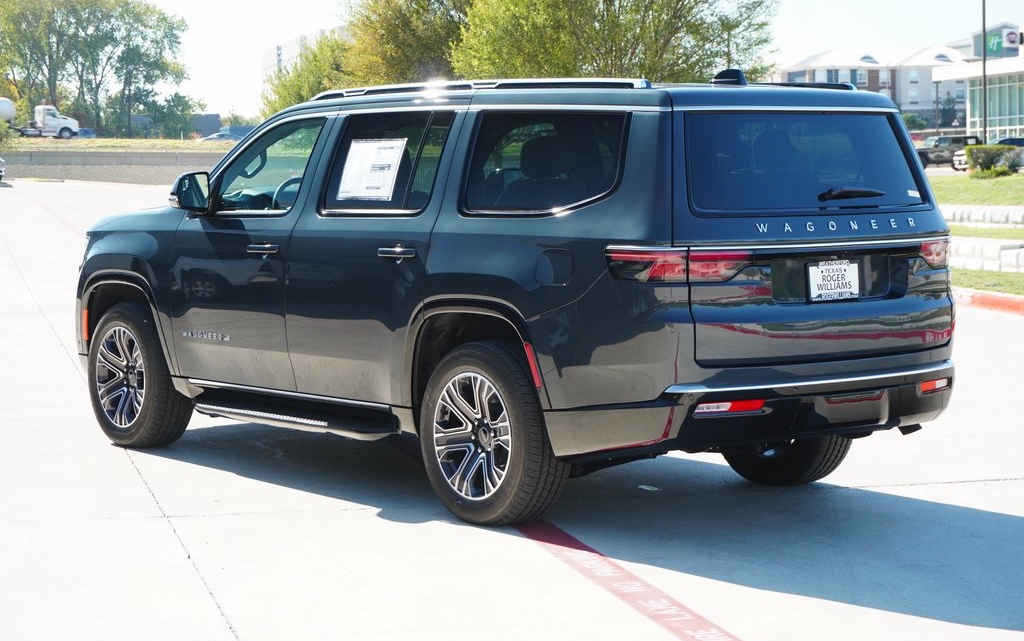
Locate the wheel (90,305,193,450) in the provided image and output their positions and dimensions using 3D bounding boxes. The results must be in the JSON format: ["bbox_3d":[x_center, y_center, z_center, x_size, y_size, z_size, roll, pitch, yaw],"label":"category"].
[{"bbox_3d":[-2.037,0.287,11.722,0.285,0.810,0.810,-4,6,-39],"label":"wheel"}]

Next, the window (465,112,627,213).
[{"bbox_3d":[0.132,-0.654,8.845,0.085,0.440,0.960,12,-4,-42],"label":"window"}]

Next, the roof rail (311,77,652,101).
[{"bbox_3d":[-0.214,-1.047,9.657,0.060,0.060,2.450,-4,6,-38],"label":"roof rail"}]

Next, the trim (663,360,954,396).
[{"bbox_3d":[1.343,0.227,8.781,1.760,0.050,0.220,-4,6,-39],"label":"trim"}]

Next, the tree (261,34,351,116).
[{"bbox_3d":[-11.992,-13.429,125.000,6.000,7.000,6.000,-1,5,0],"label":"tree"}]

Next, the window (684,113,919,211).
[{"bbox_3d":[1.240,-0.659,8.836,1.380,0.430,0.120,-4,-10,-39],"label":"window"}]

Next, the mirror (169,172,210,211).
[{"bbox_3d":[-1.621,-0.640,10.684,0.230,0.195,0.155,-4,6,-39],"label":"mirror"}]

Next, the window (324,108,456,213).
[{"bbox_3d":[-0.577,-0.726,9.798,0.050,0.474,0.831,18,-8,-38],"label":"window"}]

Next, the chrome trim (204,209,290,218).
[{"bbox_3d":[-1.321,-0.531,10.583,0.030,0.040,0.803,-4,6,-39],"label":"chrome trim"}]

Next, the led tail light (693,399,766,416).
[{"bbox_3d":[0.864,0.341,8.408,0.321,0.056,0.044,-2,5,-25],"label":"led tail light"}]

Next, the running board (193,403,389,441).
[{"bbox_3d":[-1.048,0.468,10.226,0.170,0.090,1.740,-4,6,-39],"label":"running board"}]

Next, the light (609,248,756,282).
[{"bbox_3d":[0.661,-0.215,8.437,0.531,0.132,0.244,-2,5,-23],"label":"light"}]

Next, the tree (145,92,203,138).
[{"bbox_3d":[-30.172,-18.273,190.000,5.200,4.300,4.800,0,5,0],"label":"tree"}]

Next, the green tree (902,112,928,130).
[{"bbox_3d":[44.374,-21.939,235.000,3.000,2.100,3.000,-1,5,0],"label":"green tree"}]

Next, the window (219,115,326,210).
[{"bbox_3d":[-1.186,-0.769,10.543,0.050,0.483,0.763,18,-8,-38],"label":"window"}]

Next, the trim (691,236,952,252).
[{"bbox_3d":[1.323,-0.316,8.761,1.540,0.032,0.110,-4,6,-39],"label":"trim"}]

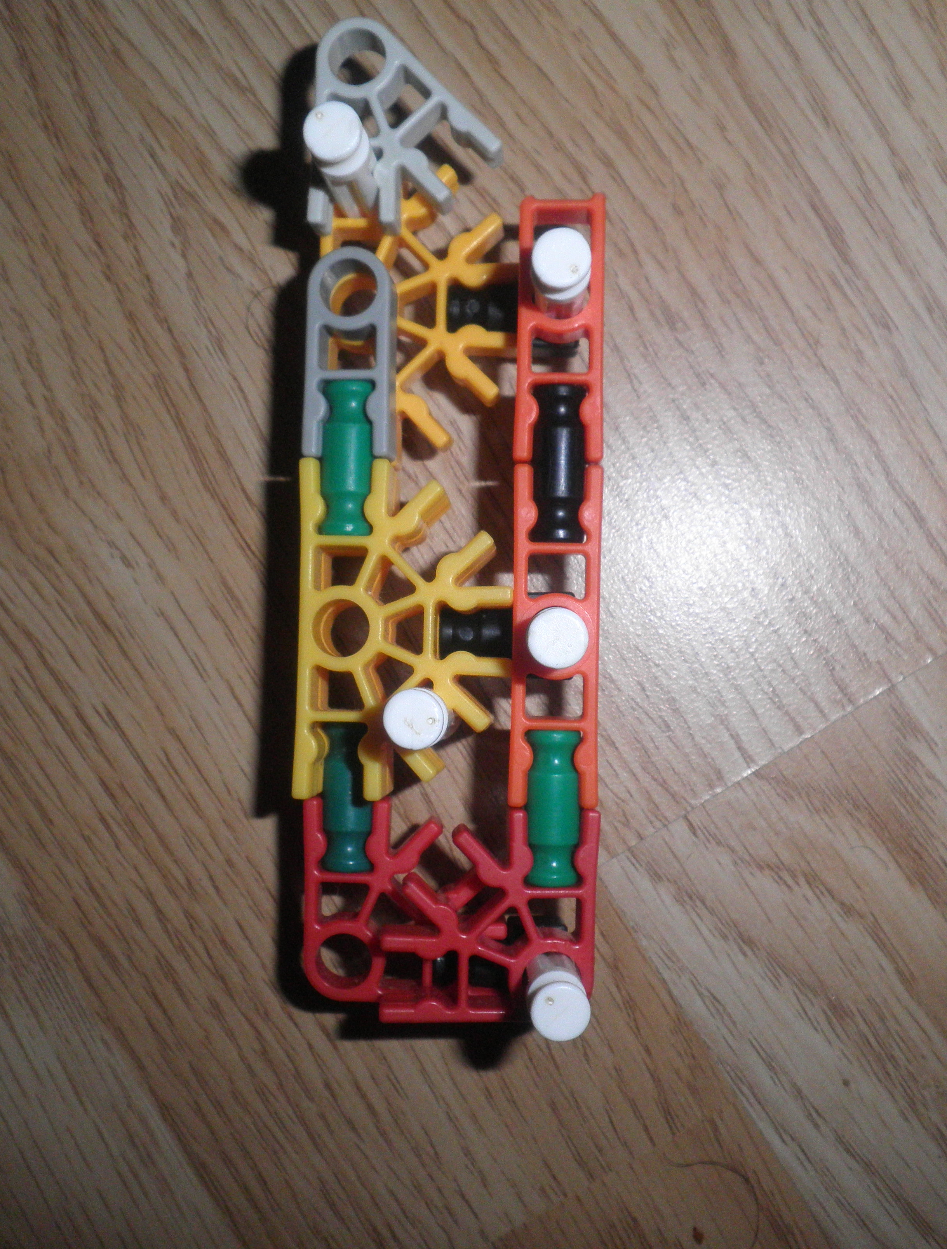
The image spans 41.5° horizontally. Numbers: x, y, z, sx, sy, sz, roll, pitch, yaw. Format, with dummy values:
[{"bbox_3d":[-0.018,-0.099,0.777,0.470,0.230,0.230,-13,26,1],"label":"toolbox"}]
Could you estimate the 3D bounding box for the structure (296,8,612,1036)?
[{"bbox_3d":[-0.002,-0.011,0.144,0.034,0.033,0.111,0,91,4],"label":"structure"}]

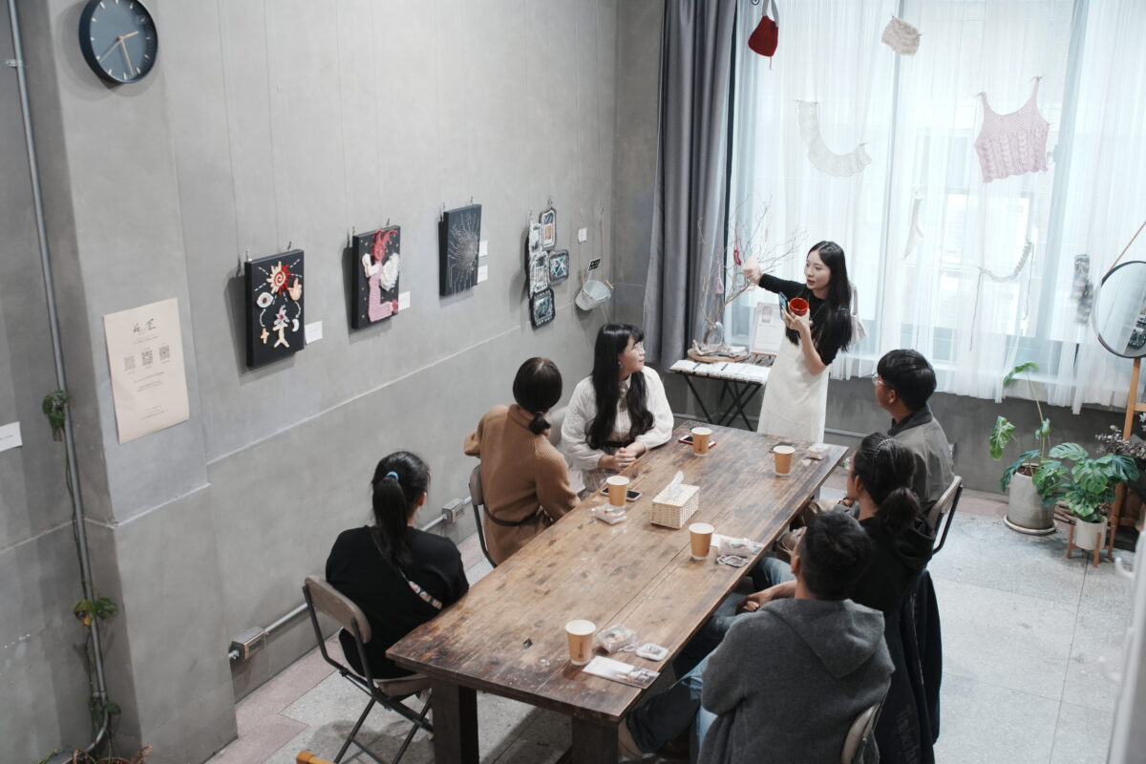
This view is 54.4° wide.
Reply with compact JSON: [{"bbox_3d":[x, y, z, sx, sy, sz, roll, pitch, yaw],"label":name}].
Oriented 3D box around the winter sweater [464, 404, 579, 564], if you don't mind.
[{"bbox_3d":[-0.169,0.478,4.693,0.500,0.740,0.420,15,23,42],"label":"winter sweater"}]

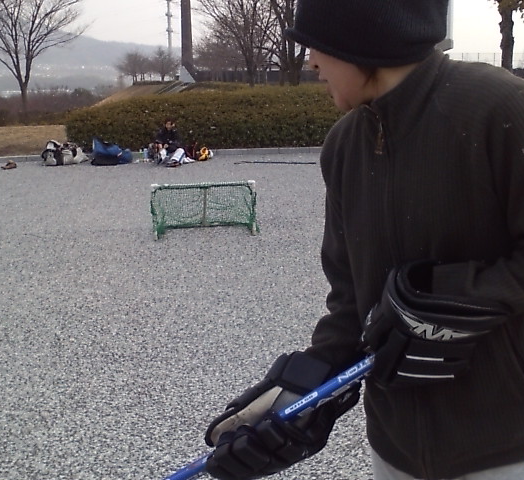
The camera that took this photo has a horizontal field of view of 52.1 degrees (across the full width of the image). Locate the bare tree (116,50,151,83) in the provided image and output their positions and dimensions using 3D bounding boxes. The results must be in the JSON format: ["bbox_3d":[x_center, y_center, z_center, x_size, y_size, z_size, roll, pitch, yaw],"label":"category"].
[{"bbox_3d":[-12.941,-17.372,54.000,3.420,3.220,3.200,-3,18,-12],"label":"bare tree"}]

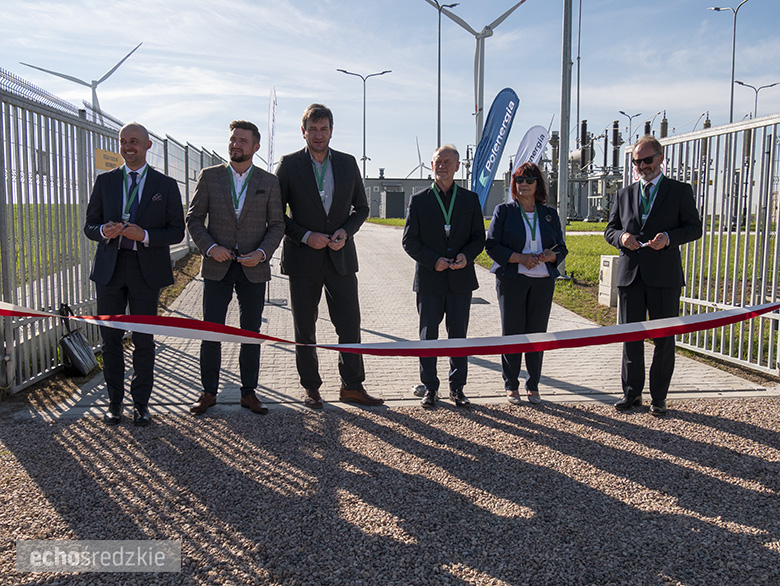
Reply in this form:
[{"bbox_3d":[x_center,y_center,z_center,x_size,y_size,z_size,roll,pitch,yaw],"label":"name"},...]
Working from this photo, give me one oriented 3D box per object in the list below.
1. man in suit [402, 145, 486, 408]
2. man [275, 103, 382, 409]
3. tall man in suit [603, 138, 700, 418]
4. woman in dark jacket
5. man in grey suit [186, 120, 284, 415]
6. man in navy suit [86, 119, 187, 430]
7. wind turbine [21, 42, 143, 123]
[{"bbox_3d":[0.358,-0.110,5.087,0.550,1.711,0.440,0,6,-2],"label":"man in suit"},{"bbox_3d":[-0.411,-0.242,5.046,0.660,1.968,0.470,-1,7,-16],"label":"man"},{"bbox_3d":[1.709,-0.122,4.972,0.590,1.782,0.460,4,7,30],"label":"tall man in suit"},{"bbox_3d":[0.913,-0.061,5.166,0.540,1.604,0.420,0,6,-1],"label":"woman in dark jacket"},{"bbox_3d":[-0.977,-0.163,4.880,0.620,1.837,0.450,-1,6,-10],"label":"man in grey suit"},{"bbox_3d":[-1.550,-0.118,4.650,0.590,1.789,0.450,-1,6,-11],"label":"man in navy suit"},{"bbox_3d":[-254.639,-142.476,646.823,98.400,139.792,13.000,-4,8,-36],"label":"wind turbine"}]

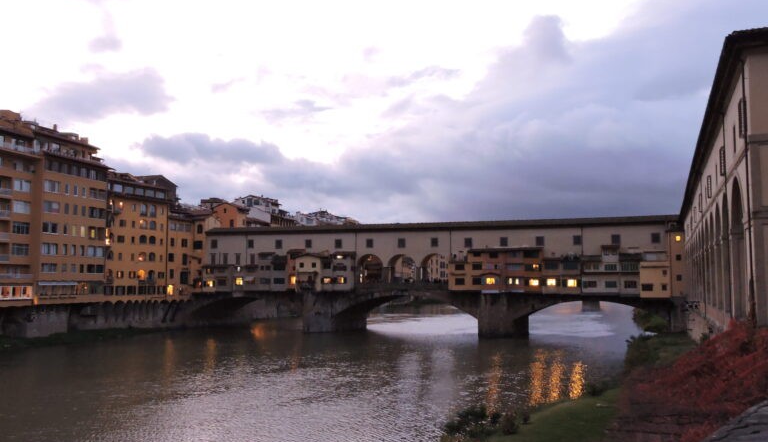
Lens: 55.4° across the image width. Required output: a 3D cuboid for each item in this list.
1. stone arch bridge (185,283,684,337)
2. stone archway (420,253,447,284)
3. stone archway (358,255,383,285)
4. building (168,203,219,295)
[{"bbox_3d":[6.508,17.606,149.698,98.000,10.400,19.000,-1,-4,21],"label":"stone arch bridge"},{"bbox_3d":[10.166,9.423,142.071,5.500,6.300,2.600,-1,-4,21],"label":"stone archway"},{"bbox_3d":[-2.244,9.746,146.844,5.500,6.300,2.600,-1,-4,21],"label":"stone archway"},{"bbox_3d":[-44.950,7.415,158.992,11.000,20.000,12.500,-1,-4,21],"label":"building"}]

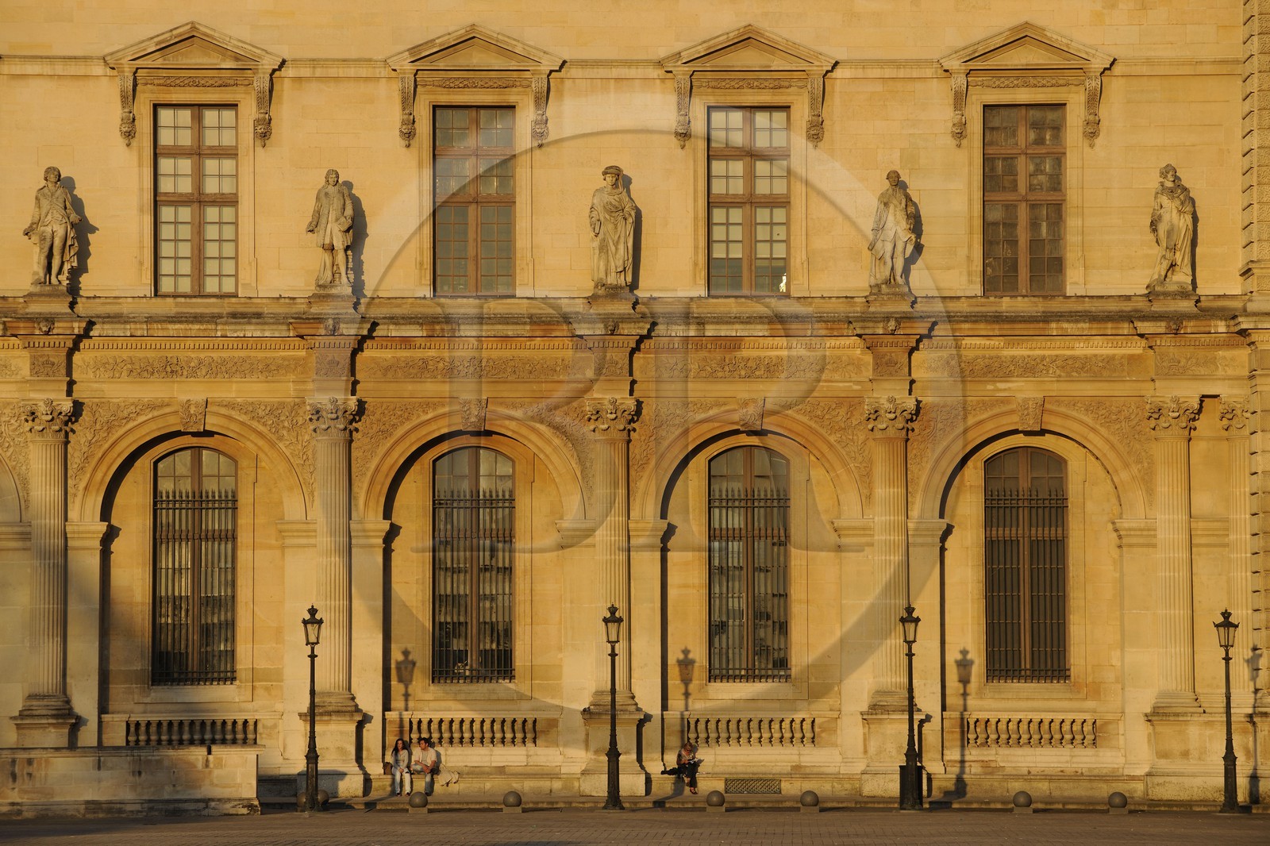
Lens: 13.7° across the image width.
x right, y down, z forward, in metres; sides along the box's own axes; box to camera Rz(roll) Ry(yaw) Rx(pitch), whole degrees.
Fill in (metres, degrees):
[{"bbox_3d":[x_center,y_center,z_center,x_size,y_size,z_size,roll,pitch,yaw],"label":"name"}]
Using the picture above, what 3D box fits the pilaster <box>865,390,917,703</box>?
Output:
[{"bbox_3d":[5.749,2.895,118.338,1.180,7.034,0.500,0,-3,-3],"label":"pilaster"}]

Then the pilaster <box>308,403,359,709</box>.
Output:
[{"bbox_3d":[-6.694,2.892,117.774,1.169,6.978,0.500,0,-3,-3],"label":"pilaster"}]

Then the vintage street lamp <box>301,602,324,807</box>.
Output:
[{"bbox_3d":[-6.904,6.125,113.347,0.478,4.424,0.480,0,-3,-1],"label":"vintage street lamp"}]

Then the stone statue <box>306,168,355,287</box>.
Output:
[{"bbox_3d":[-6.867,-4.404,119.258,1.095,2.693,0.750,0,-3,-1],"label":"stone statue"}]

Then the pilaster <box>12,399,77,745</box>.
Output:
[{"bbox_3d":[-13.258,3.585,118.795,1.449,8.238,0.700,0,-3,-1],"label":"pilaster"}]

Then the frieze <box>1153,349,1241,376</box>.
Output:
[{"bbox_3d":[12.696,-1.354,119.376,1.997,0.606,0.150,0,-3,-1],"label":"frieze"}]

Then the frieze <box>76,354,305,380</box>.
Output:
[{"bbox_3d":[-10.035,-1.265,119.423,5.170,0.606,0.150,0,-3,-1],"label":"frieze"}]

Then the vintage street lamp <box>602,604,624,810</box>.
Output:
[{"bbox_3d":[-0.459,5.971,111.267,0.439,4.343,0.440,0,-3,-3],"label":"vintage street lamp"}]

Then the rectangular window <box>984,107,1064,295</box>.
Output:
[{"bbox_3d":[8.903,-5.118,121.082,1.842,4.353,0.200,0,-3,-1],"label":"rectangular window"}]

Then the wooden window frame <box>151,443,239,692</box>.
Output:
[{"bbox_3d":[-9.993,3.247,120.057,1.945,5.459,0.200,0,-3,-1],"label":"wooden window frame"}]

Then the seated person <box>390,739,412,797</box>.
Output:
[{"bbox_3d":[-5.313,7.824,120.283,0.480,1.328,0.750,0,-3,-1],"label":"seated person"}]

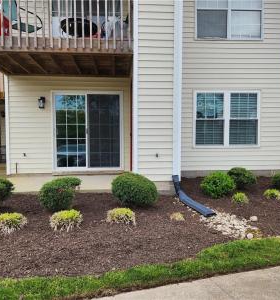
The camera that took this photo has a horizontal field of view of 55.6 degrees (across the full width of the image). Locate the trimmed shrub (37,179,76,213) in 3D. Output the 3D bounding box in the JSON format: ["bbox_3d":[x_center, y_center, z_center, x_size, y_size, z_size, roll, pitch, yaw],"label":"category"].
[{"bbox_3d":[-1.311,0.720,4.250,0.600,0.530,0.580,0,3,-2],"label":"trimmed shrub"}]

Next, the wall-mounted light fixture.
[{"bbox_3d":[-2.392,-1.154,6.500,0.150,0.290,0.170,0,3,-2],"label":"wall-mounted light fixture"}]

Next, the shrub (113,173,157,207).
[{"bbox_3d":[-0.075,0.665,4.450,0.760,0.540,0.720,0,3,-2],"label":"shrub"}]

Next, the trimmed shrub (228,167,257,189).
[{"bbox_3d":[2.226,0.607,5.800,0.600,0.460,0.580,0,3,-2],"label":"trimmed shrub"}]

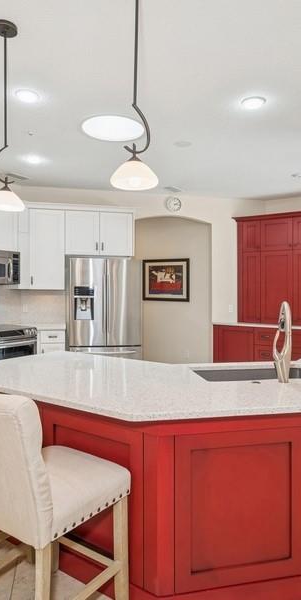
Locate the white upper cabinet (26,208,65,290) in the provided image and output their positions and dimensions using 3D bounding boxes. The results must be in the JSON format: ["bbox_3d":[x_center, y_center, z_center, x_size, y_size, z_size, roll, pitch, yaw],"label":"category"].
[{"bbox_3d":[-1.451,-0.709,5.287,0.482,1.125,0.335,0,1,-12],"label":"white upper cabinet"}]

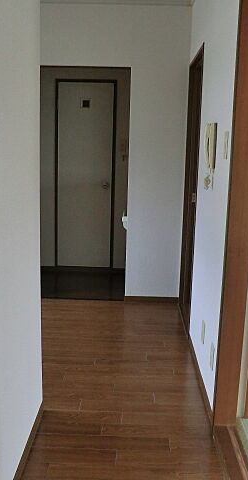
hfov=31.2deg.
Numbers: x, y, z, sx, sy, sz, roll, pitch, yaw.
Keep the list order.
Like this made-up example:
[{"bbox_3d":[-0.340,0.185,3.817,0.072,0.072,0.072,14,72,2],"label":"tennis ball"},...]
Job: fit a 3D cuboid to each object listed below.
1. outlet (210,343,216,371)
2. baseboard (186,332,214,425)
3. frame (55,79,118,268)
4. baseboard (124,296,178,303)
[{"bbox_3d":[0.436,0.578,2.179,0.012,0.122,0.072,2,10,1],"label":"outlet"},{"bbox_3d":[0.441,0.764,2.551,0.012,0.050,0.964,2,10,1],"label":"baseboard"},{"bbox_3d":[-0.413,-0.663,4.736,0.601,1.938,0.045,2,10,1],"label":"frame"},{"bbox_3d":[0.245,0.519,3.879,0.471,0.048,0.012,2,10,1],"label":"baseboard"}]

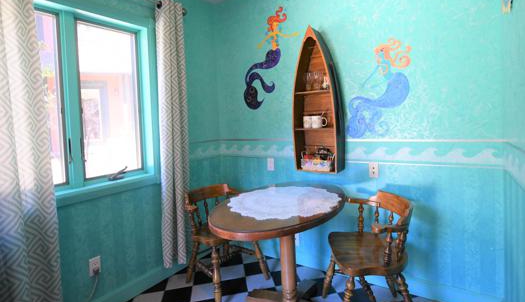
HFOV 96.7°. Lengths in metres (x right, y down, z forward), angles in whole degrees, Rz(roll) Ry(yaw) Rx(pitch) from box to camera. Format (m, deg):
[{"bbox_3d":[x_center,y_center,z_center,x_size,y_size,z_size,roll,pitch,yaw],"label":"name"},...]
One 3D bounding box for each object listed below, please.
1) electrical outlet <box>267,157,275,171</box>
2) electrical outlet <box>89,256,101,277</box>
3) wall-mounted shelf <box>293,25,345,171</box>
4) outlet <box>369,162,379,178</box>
[{"bbox_3d":[0.079,0.128,2.180,0.071,0.115,0.010,0,5,30],"label":"electrical outlet"},{"bbox_3d":[-1.156,0.797,1.610,0.012,0.115,0.071,1,5,36],"label":"electrical outlet"},{"bbox_3d":[0.434,-0.403,1.860,0.360,1.130,0.185,0,5,30],"label":"wall-mounted shelf"},{"bbox_3d":[0.845,0.146,1.765,0.071,0.115,0.010,0,5,30],"label":"outlet"}]

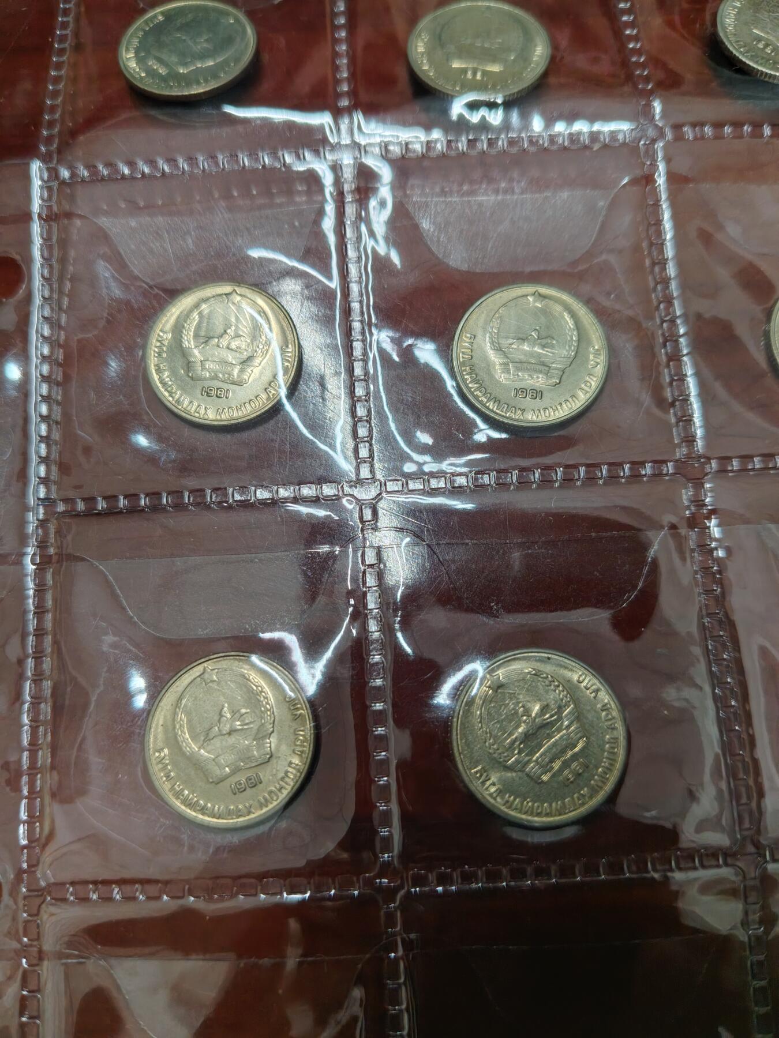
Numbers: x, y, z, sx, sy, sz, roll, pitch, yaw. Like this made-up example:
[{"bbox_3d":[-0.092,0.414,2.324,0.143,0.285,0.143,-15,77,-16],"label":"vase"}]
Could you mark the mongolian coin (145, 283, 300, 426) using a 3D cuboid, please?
[{"bbox_3d":[-0.021,-0.020,0.098,0.019,0.002,0.019,0,76,-1],"label":"mongolian coin"}]

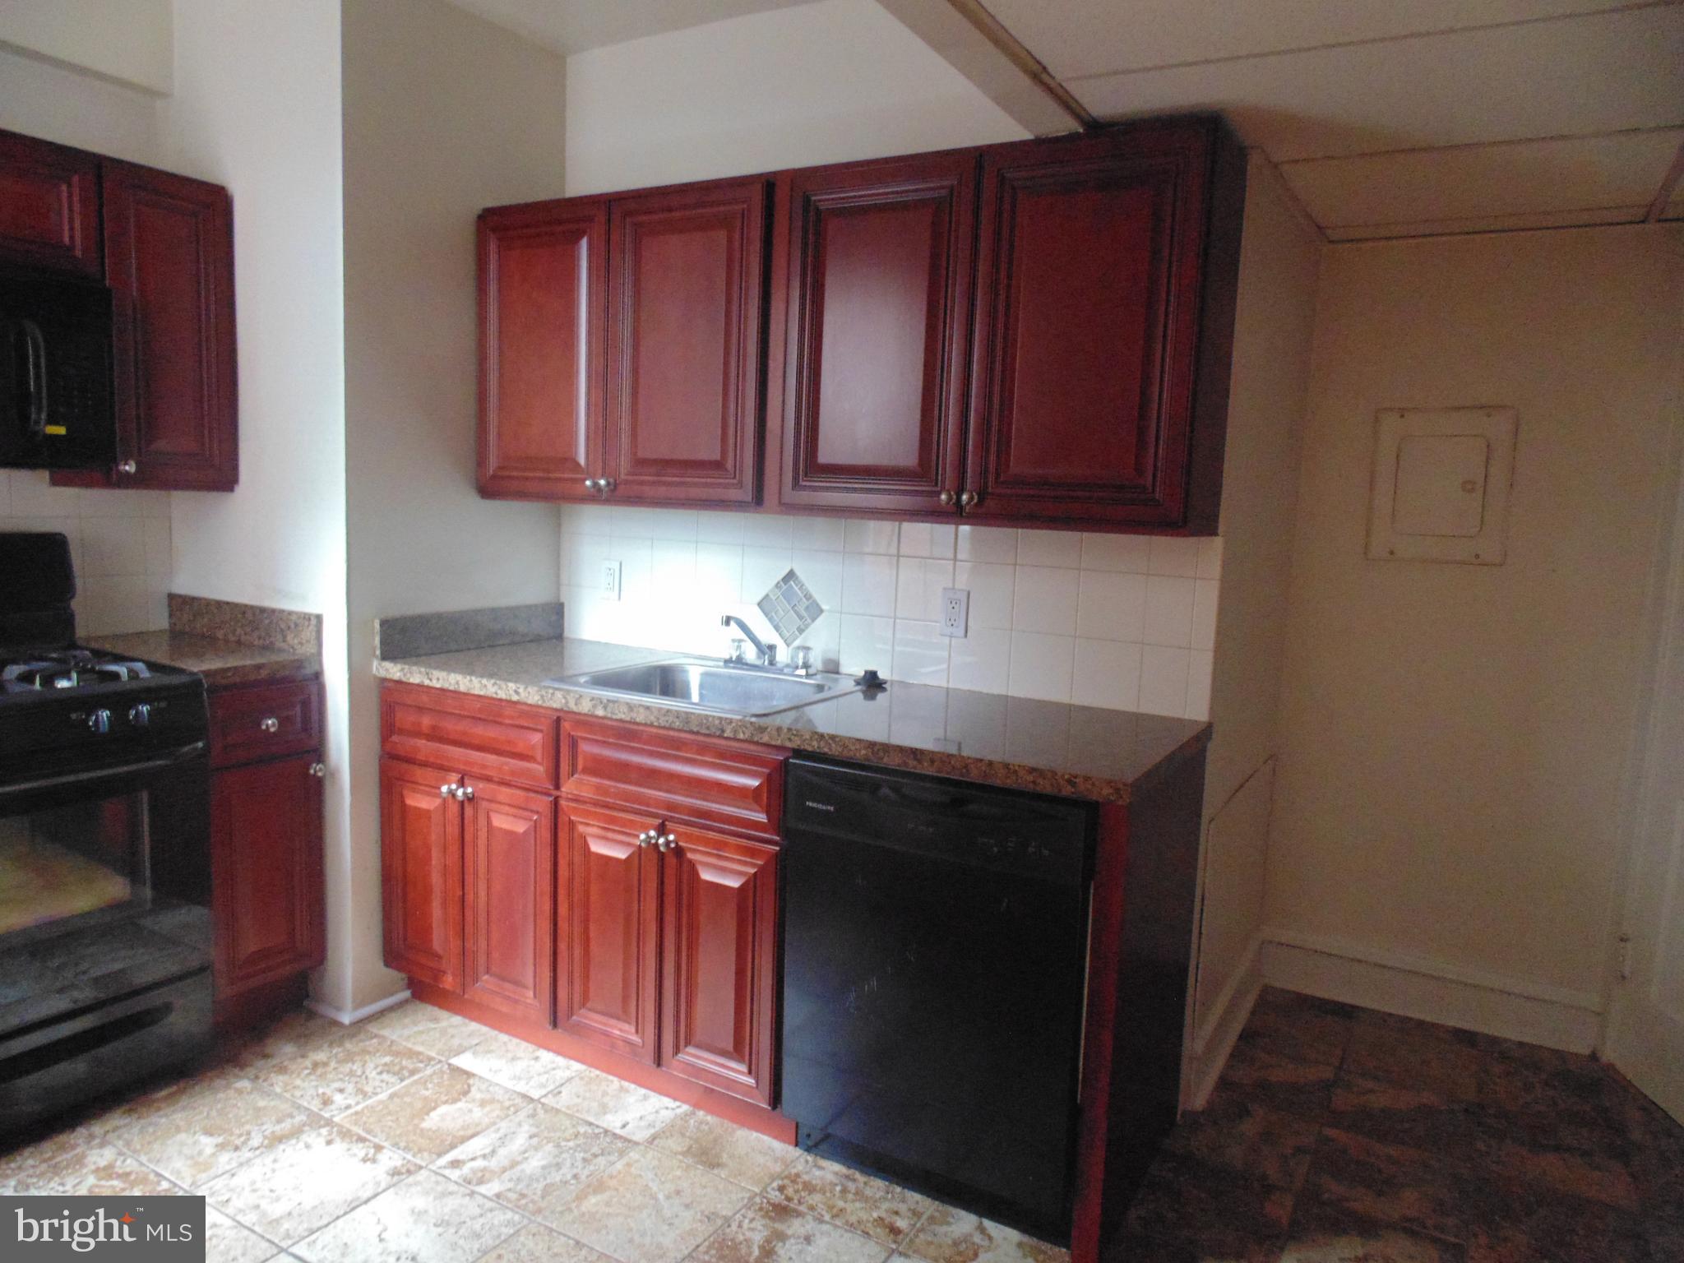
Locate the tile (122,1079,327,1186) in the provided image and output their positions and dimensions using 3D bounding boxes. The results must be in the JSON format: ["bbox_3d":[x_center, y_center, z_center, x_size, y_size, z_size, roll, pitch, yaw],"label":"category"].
[{"bbox_3d":[-1.280,1.030,2.218,0.298,0.010,0.291,6,7,30],"label":"tile"}]

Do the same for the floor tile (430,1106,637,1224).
[{"bbox_3d":[-0.620,1.064,2.171,0.298,0.010,0.291,6,7,30],"label":"floor tile"}]

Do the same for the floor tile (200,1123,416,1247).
[{"bbox_3d":[-1.023,1.058,2.070,0.298,0.010,0.291,6,7,30],"label":"floor tile"}]

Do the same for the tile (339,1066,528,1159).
[{"bbox_3d":[-0.876,1.037,2.319,0.298,0.010,0.291,6,7,30],"label":"tile"}]

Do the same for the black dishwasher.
[{"bbox_3d":[0.289,0.668,2.254,0.605,0.865,0.590,6,8,29],"label":"black dishwasher"}]

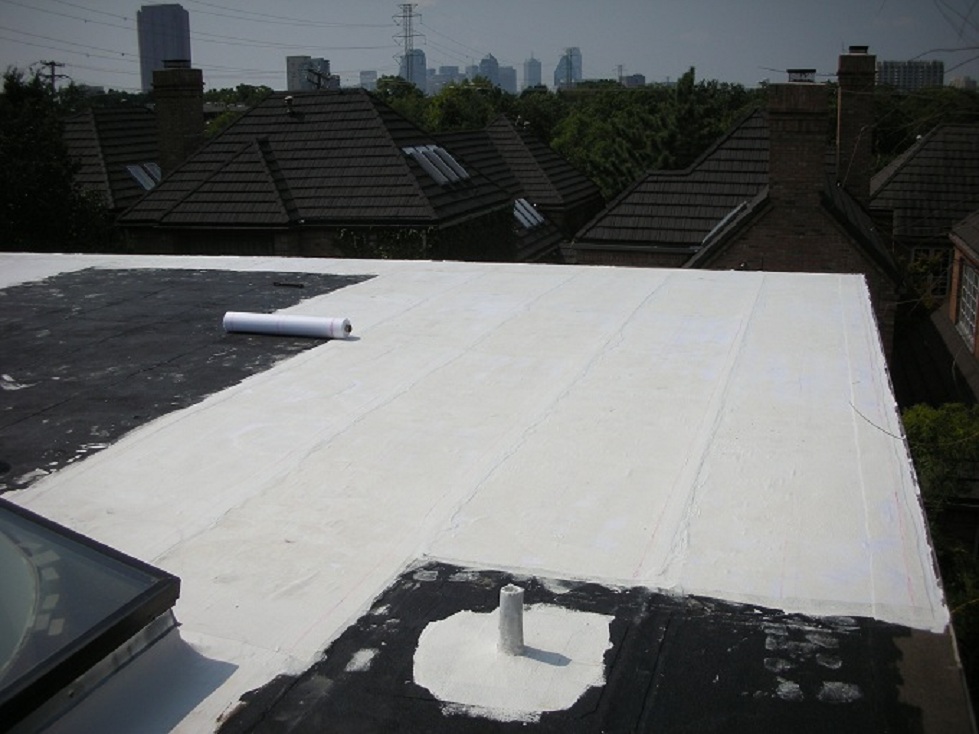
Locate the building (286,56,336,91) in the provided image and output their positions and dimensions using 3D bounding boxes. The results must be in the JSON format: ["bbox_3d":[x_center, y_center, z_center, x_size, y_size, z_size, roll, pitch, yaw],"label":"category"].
[{"bbox_3d":[-185.676,-290.108,1044.820,50.000,70.000,36.000,-3,15,-9],"label":"building"}]

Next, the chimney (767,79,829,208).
[{"bbox_3d":[5.903,-4.259,18.900,1.060,2.300,0.880,5,16,18],"label":"chimney"}]

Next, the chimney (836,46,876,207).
[{"bbox_3d":[10.493,-6.875,28.367,1.060,4.450,0.850,4,16,18],"label":"chimney"}]

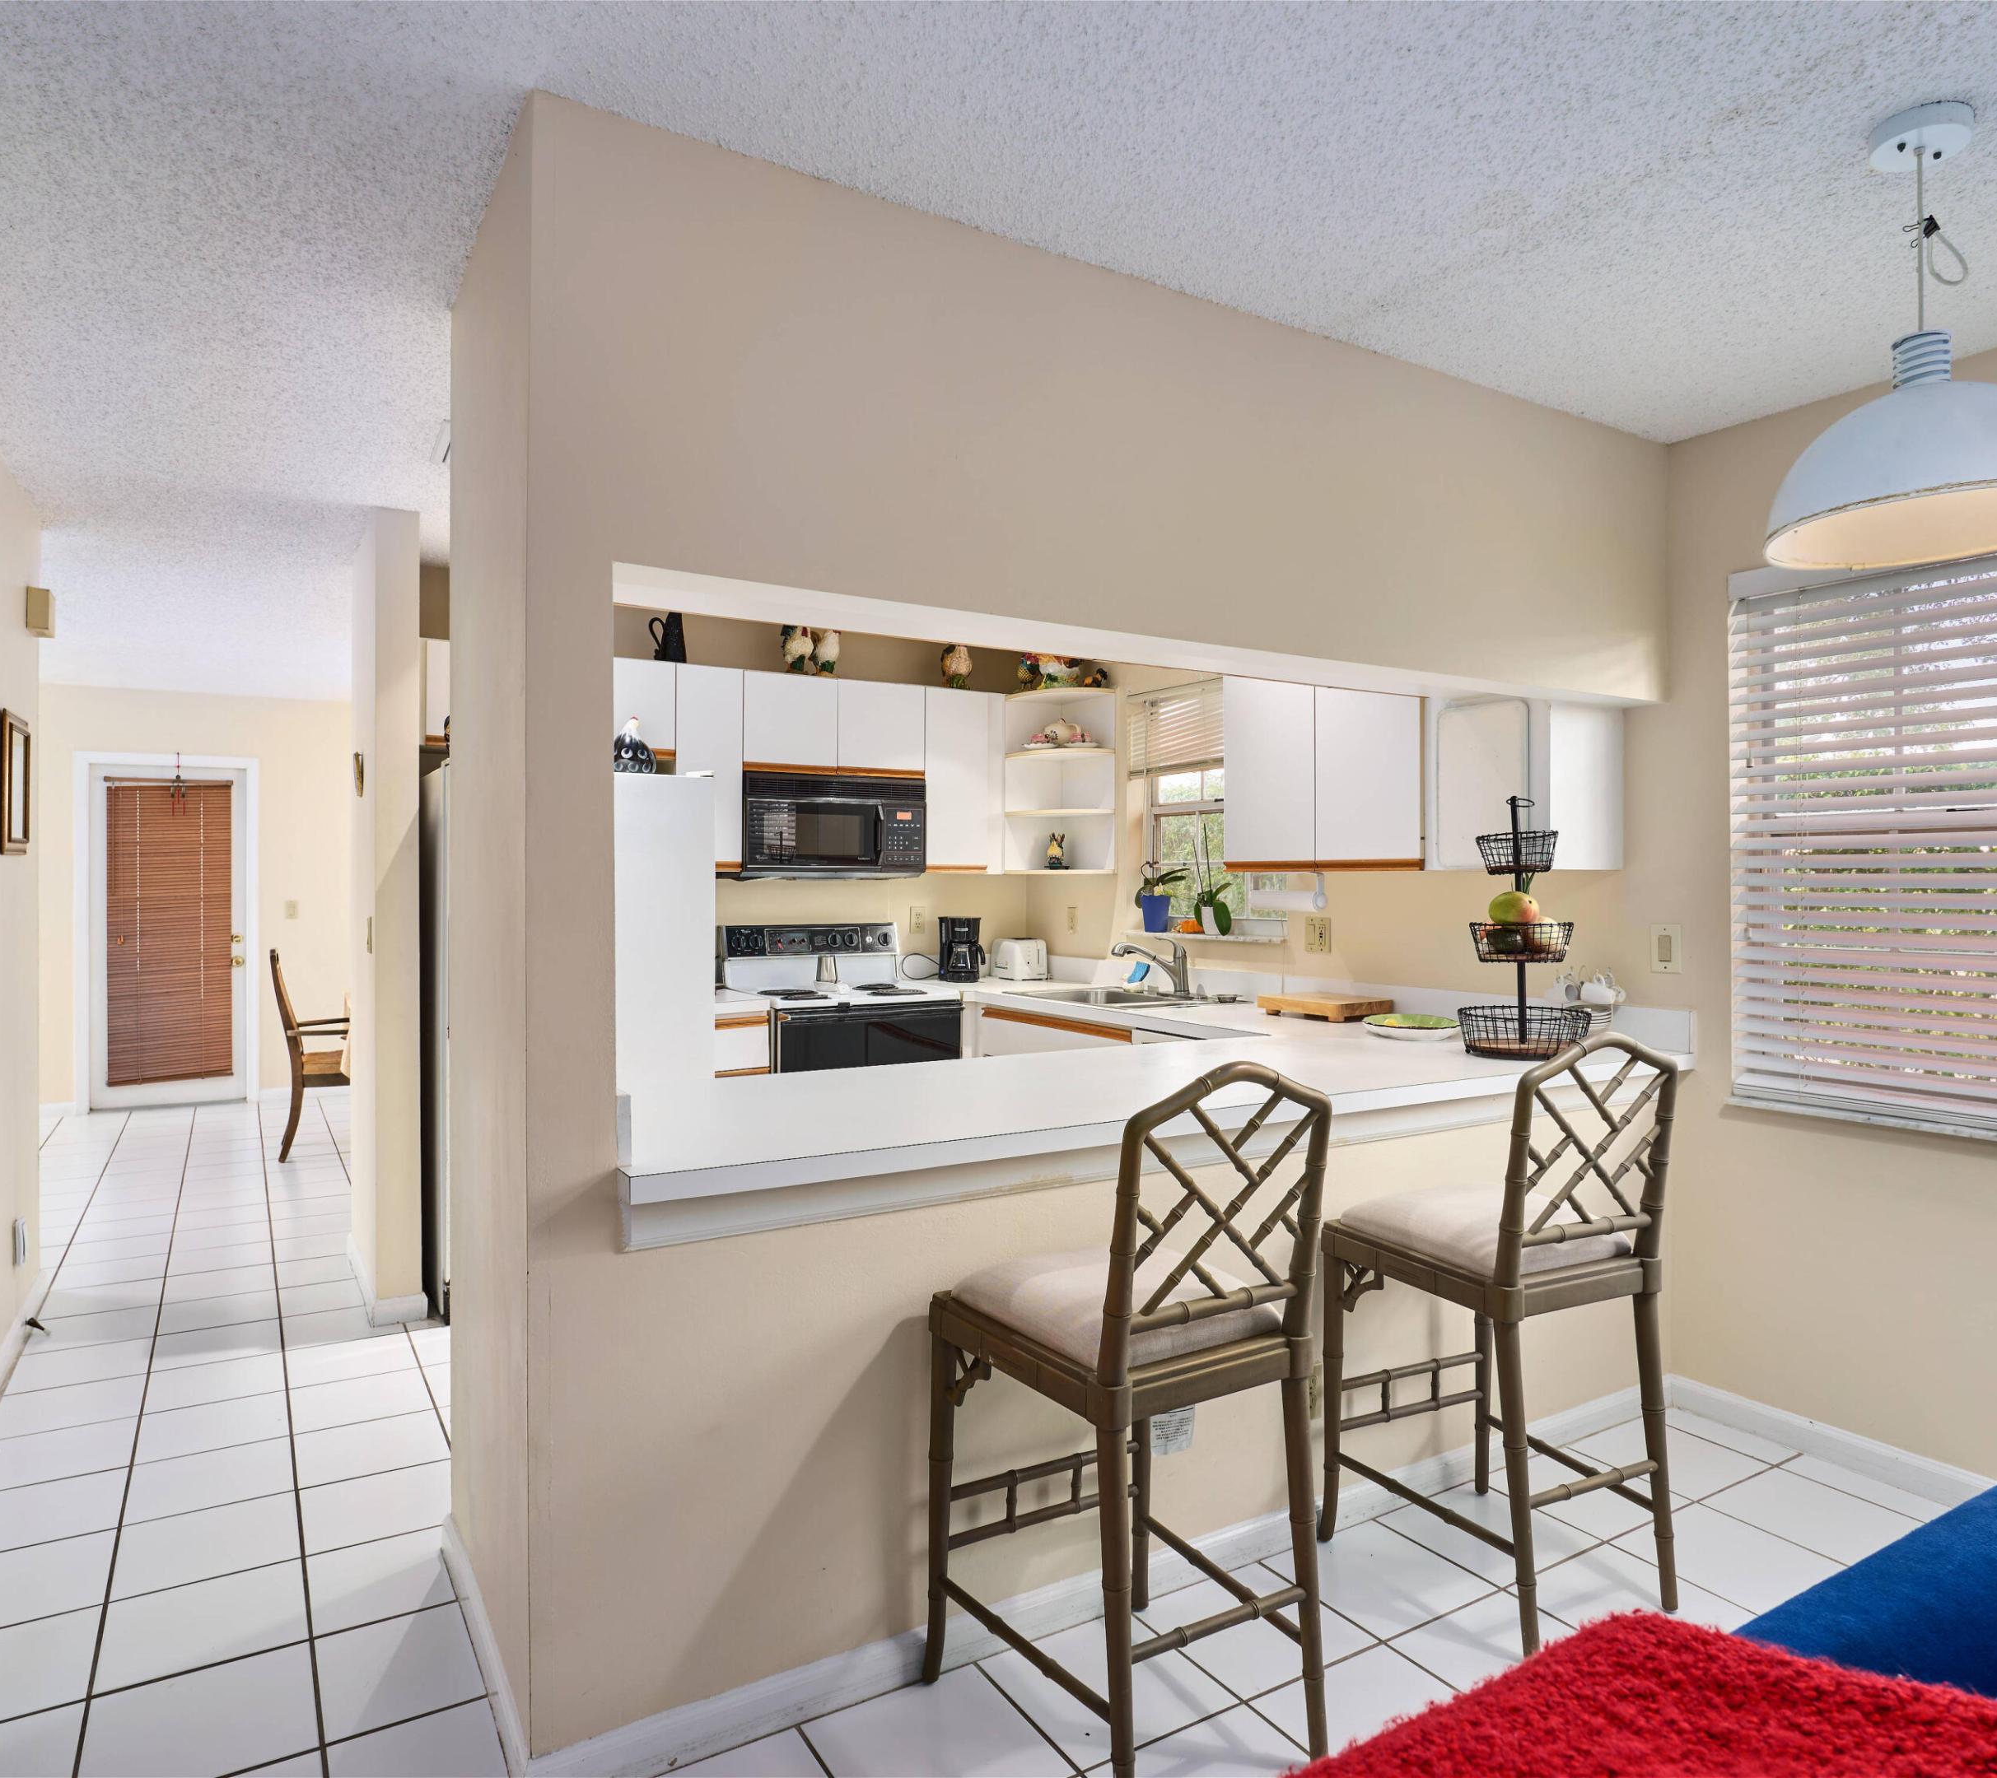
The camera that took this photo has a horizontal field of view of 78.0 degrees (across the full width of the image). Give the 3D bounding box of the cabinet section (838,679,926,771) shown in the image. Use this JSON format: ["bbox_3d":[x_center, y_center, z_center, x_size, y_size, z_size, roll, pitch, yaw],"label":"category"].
[{"bbox_3d":[-0.542,-0.638,5.062,0.388,0.368,0.320,0,0,-31],"label":"cabinet section"}]

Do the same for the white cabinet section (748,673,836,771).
[{"bbox_3d":[-0.872,-0.638,4.863,0.384,0.368,0.320,0,0,-31],"label":"white cabinet section"}]

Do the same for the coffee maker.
[{"bbox_3d":[-0.165,0.266,5.371,0.181,0.277,0.202,0,0,-21],"label":"coffee maker"}]

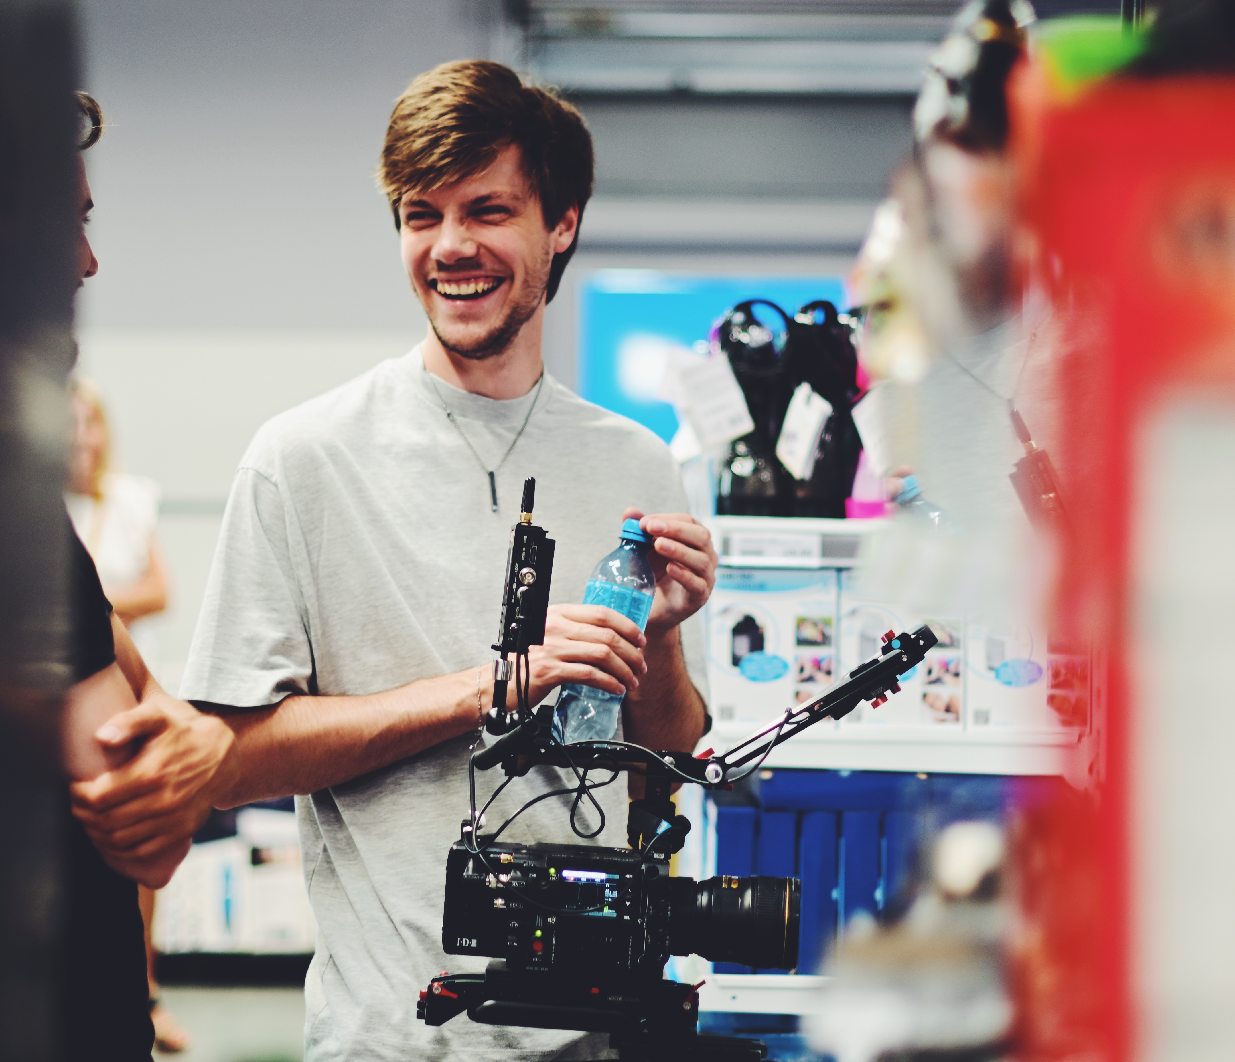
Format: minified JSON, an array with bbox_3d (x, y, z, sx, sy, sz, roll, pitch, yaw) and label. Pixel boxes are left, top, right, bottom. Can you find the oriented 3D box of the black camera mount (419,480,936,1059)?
[{"bbox_3d":[0.052,0.205,2.800,0.425,0.485,0.200,2,1,3],"label":"black camera mount"}]

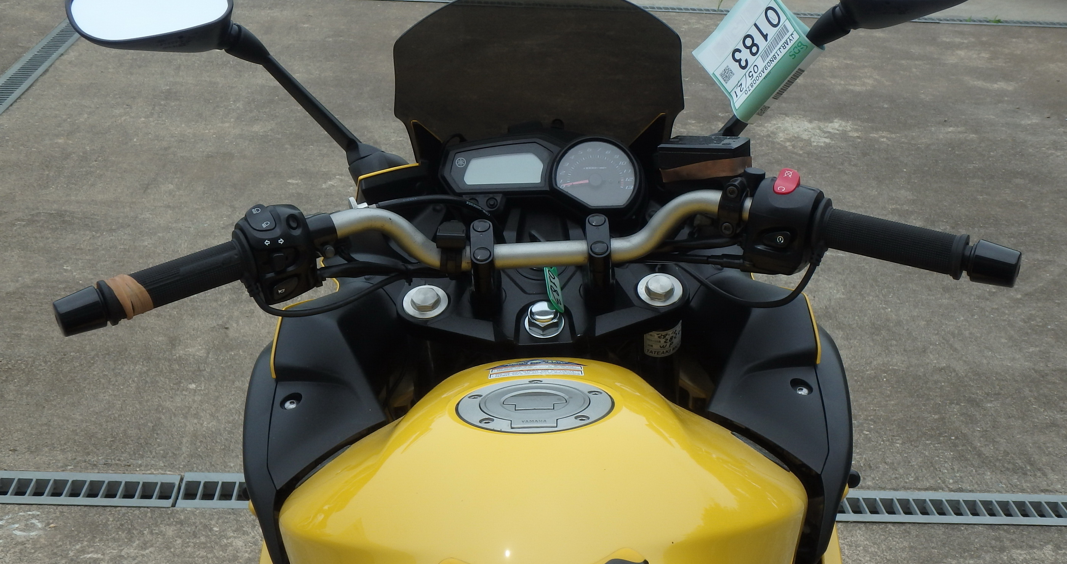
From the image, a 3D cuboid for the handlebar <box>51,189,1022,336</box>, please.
[{"bbox_3d":[0.003,-0.027,1.256,0.765,0.095,0.166,-3,22,0],"label":"handlebar"}]

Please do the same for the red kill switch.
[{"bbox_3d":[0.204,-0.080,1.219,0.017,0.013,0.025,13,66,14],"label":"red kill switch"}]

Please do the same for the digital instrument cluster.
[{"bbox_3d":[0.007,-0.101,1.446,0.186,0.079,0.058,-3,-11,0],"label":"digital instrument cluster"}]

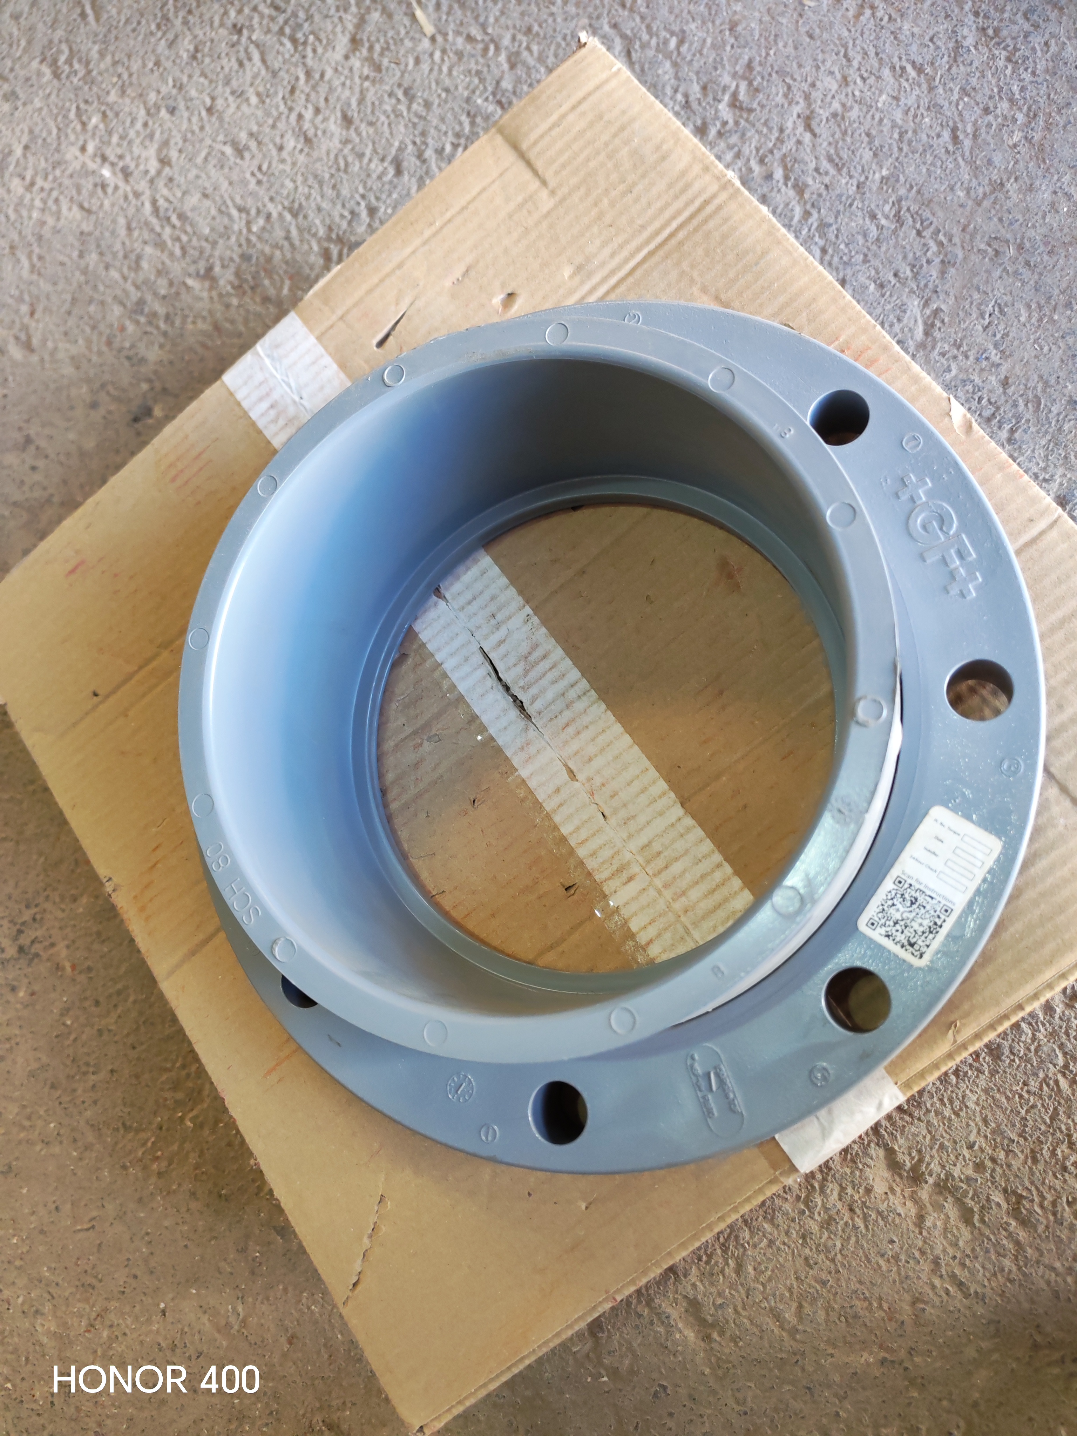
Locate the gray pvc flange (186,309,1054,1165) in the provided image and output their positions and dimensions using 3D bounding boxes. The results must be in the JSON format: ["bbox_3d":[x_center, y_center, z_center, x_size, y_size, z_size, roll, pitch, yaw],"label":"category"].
[{"bbox_3d":[0.005,-0.006,0.421,0.342,0.116,0.342,0,80,18],"label":"gray pvc flange"}]

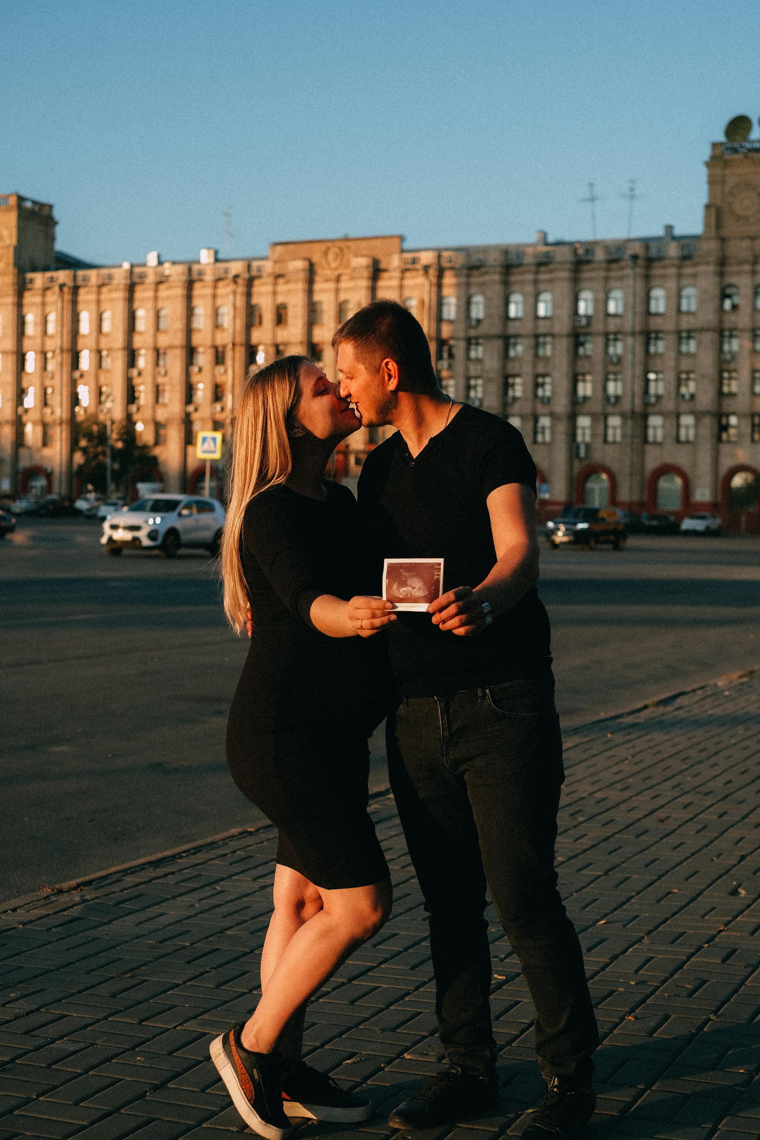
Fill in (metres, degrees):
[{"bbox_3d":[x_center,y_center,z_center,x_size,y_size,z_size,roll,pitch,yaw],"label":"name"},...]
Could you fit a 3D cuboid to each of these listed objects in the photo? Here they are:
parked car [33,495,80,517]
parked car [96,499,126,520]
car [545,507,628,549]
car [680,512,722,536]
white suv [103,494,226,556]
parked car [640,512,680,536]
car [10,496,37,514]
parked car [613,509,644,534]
[{"bbox_3d":[-24.448,-4.841,127.000,1.770,1.500,4.400,2,2,19],"label":"parked car"},{"bbox_3d":[-20.467,-4.618,128.000,1.740,1.530,4.250,1,2,5],"label":"parked car"},{"bbox_3d":[8.206,-1.660,66.300,1.850,1.680,4.550,2,2,30],"label":"car"},{"bbox_3d":[20.895,-2.996,109.000,1.740,1.500,4.200,2,2,26],"label":"car"},{"bbox_3d":[-5.696,-1.220,45.169,1.860,1.645,4.485,2,2,22],"label":"white suv"},{"bbox_3d":[18.417,-2.996,110.000,1.760,1.460,4.400,2,2,24],"label":"parked car"},{"bbox_3d":[-28.035,-5.237,135.000,1.760,1.500,4.350,2,2,18],"label":"car"},{"bbox_3d":[15.994,-3.096,110.000,1.780,1.540,4.400,2,2,24],"label":"parked car"}]

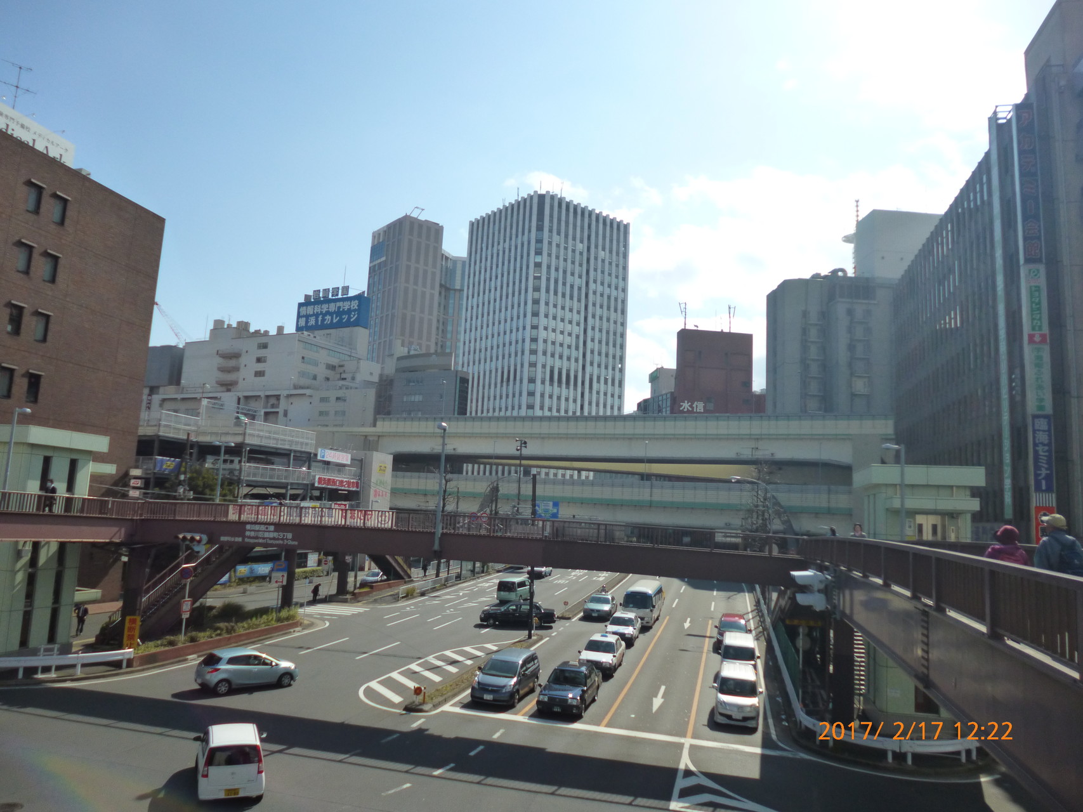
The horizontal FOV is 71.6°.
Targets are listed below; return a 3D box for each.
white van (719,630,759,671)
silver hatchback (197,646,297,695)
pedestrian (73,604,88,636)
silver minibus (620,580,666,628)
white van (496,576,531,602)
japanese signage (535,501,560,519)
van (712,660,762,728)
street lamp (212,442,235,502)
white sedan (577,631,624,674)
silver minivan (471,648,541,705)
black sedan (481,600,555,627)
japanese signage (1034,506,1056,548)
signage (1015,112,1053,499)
[{"bbox_3d":[9.644,12.491,36.885,1.690,1.870,4.500,1,-8,14],"label":"white van"},{"bbox_3d":[-11.458,10.332,29.656,1.695,1.475,3.885,-5,-11,44],"label":"silver hatchback"},{"bbox_3d":[-23.156,10.699,37.756,0.570,1.650,0.400,5,-9,-15],"label":"pedestrian"},{"bbox_3d":[7.408,14.254,54.155,2.050,2.650,6.700,1,-9,15],"label":"silver minibus"},{"bbox_3d":[-2.051,15.431,62.813,1.690,1.850,4.550,0,-9,18],"label":"white van"},{"bbox_3d":[0.647,11.457,82.000,2.700,2.100,0.150,1,-9,16],"label":"japanese signage"},{"bbox_3d":[7.800,11.463,29.844,1.620,1.750,3.750,1,-8,14],"label":"van"},{"bbox_3d":[-23.133,8.174,53.190,1.550,11.307,0.350,6,-9,-20],"label":"street lamp"},{"bbox_3d":[3.162,12.581,38.358,1.695,1.520,4.650,1,-8,14],"label":"white sedan"},{"bbox_3d":[-1.387,11.221,31.383,1.695,1.830,4.500,1,-8,14],"label":"silver minivan"},{"bbox_3d":[-1.636,14.231,51.369,4.800,1.490,1.710,4,-8,-10],"label":"black sedan"},{"bbox_3d":[24.269,5.976,36.200,0.900,2.350,0.350,1,-8,13],"label":"japanese signage"},{"bbox_3d":[25.330,-5.470,38.598,0.980,21.200,0.500,1,-8,14],"label":"signage"}]

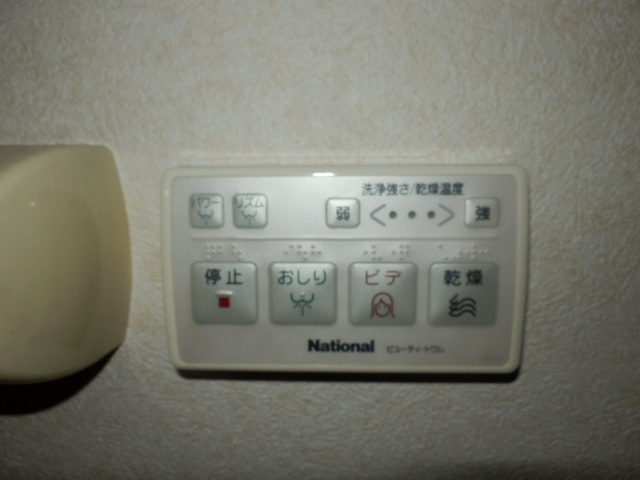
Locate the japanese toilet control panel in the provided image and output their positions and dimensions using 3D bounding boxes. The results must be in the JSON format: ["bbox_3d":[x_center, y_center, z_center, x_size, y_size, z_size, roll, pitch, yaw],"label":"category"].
[{"bbox_3d":[0.010,0.012,0.186,0.144,0.084,0.020,0,6,2],"label":"japanese toilet control panel"}]

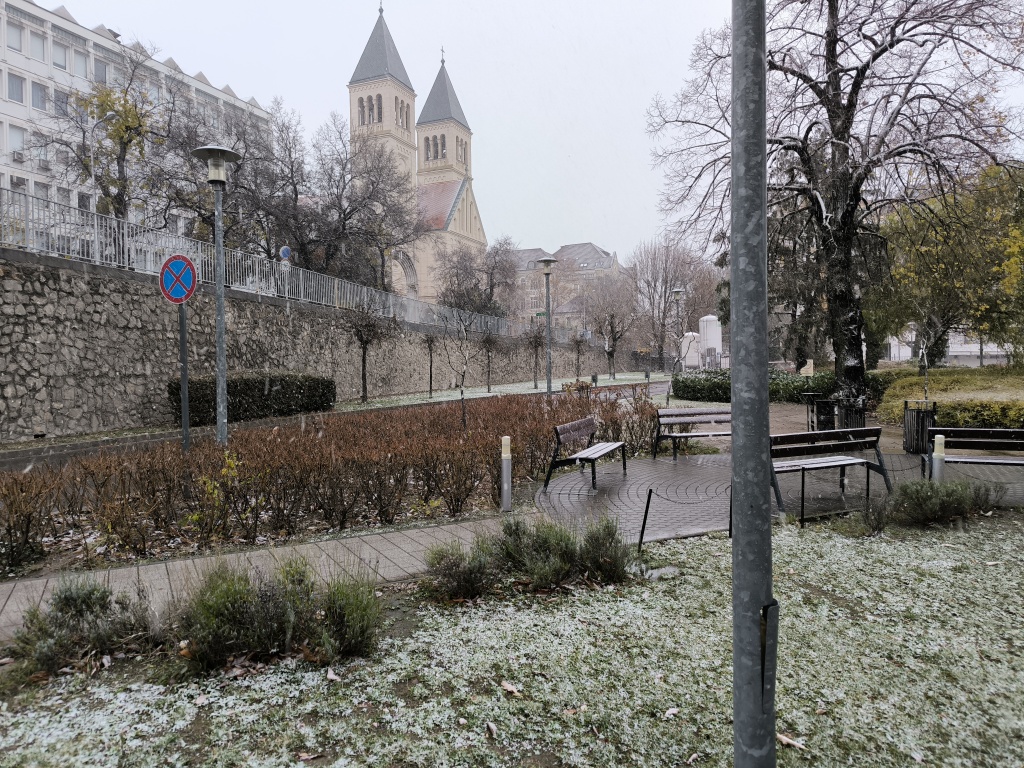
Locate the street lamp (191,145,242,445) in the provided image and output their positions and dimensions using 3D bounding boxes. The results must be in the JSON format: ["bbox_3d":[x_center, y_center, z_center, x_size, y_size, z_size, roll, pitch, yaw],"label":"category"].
[{"bbox_3d":[-3.907,-0.924,9.500,0.630,4.549,0.630,0,1,24],"label":"street lamp"}]

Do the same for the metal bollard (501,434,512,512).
[{"bbox_3d":[-0.064,1.042,8.200,0.110,0.875,0.110,-1,1,0],"label":"metal bollard"}]

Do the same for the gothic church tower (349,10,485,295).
[{"bbox_3d":[-12.585,-28.832,103.702,13.000,45.400,23.500,0,1,24],"label":"gothic church tower"}]

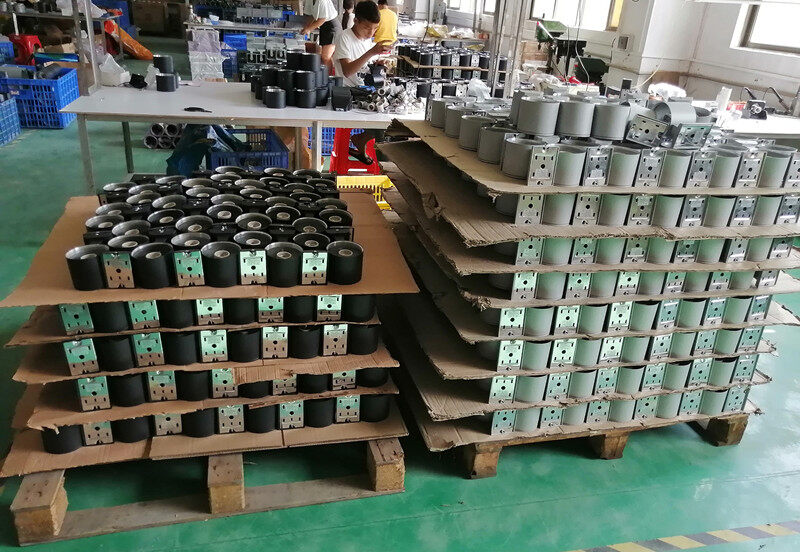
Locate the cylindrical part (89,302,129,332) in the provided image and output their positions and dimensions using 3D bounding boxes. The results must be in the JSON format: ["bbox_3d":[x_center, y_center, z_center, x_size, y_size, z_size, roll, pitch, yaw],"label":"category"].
[{"bbox_3d":[-0.895,0.101,1.875,0.123,0.105,0.123,-2,26,-13],"label":"cylindrical part"}]

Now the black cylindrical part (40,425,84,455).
[{"bbox_3d":[-1.054,0.474,1.863,0.109,0.103,0.109,-3,25,-14],"label":"black cylindrical part"}]

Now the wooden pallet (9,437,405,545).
[{"bbox_3d":[-0.657,0.447,2.289,1.121,0.137,1.100,-3,25,-14],"label":"wooden pallet"}]

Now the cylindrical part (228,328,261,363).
[{"bbox_3d":[-0.501,0.206,1.954,0.109,0.103,0.109,-3,25,-14],"label":"cylindrical part"}]

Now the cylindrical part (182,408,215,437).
[{"bbox_3d":[-0.658,0.453,1.971,0.109,0.103,0.109,-3,25,-14],"label":"cylindrical part"}]

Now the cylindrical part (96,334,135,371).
[{"bbox_3d":[-0.882,0.221,1.861,0.109,0.103,0.109,-3,25,-14],"label":"cylindrical part"}]

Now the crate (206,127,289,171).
[{"bbox_3d":[-1.183,-0.857,4.646,0.542,0.380,0.711,-5,27,-19],"label":"crate"}]

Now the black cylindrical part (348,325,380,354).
[{"bbox_3d":[-0.136,0.191,2.062,0.123,0.105,0.123,3,25,-2],"label":"black cylindrical part"}]

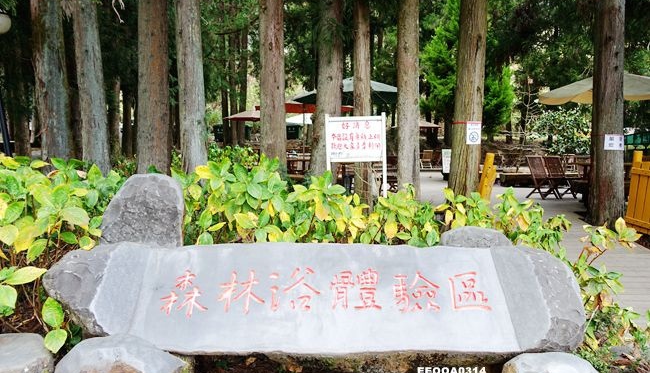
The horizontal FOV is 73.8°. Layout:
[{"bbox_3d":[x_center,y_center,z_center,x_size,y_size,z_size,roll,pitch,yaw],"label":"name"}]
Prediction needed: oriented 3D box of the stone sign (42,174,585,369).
[{"bbox_3d":[-0.100,0.414,2.304,2.800,0.860,0.680,0,7,0],"label":"stone sign"}]

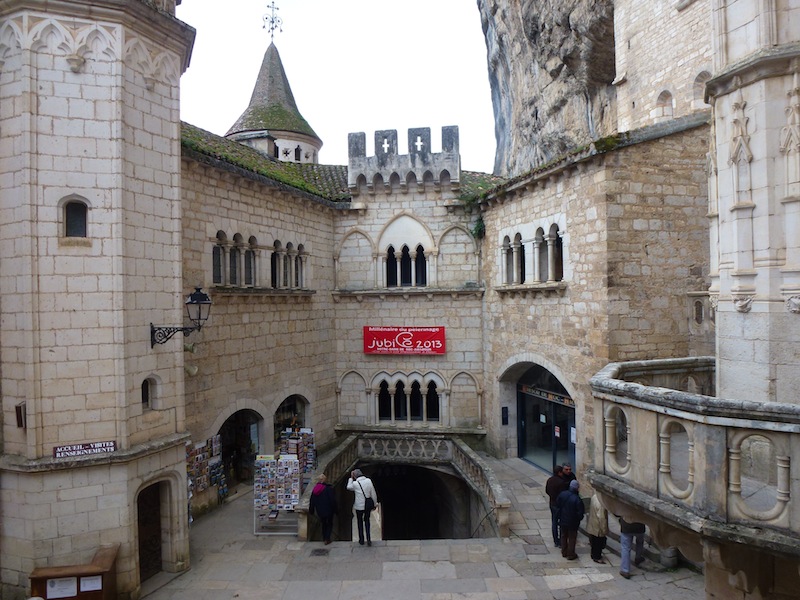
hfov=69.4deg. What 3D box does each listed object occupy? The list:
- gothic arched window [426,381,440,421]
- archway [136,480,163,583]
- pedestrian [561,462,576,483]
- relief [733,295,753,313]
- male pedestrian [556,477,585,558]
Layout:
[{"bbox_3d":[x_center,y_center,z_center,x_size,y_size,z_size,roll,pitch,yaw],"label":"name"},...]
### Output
[{"bbox_3d":[1.262,3.787,21.773,0.500,1.507,0.250,-1,0,14],"label":"gothic arched window"},{"bbox_3d":[-4.913,4.574,11.310,0.380,2.080,0.920,-1,0,22],"label":"archway"},{"bbox_3d":[3.876,4.633,13.314,0.520,1.740,0.350,-1,0,-17],"label":"pedestrian"},{"bbox_3d":[3.820,0.040,6.468,0.130,0.200,0.210,-1,0,-14],"label":"relief"},{"bbox_3d":[3.626,4.661,12.380,0.540,1.690,0.380,-1,0,42],"label":"male pedestrian"}]

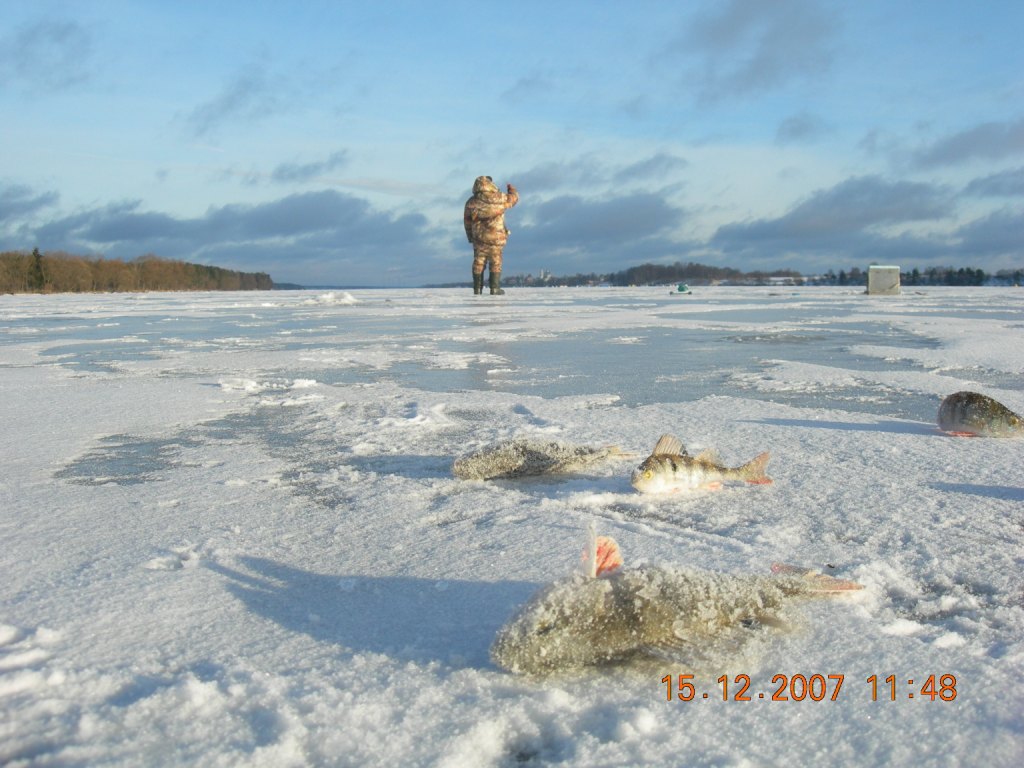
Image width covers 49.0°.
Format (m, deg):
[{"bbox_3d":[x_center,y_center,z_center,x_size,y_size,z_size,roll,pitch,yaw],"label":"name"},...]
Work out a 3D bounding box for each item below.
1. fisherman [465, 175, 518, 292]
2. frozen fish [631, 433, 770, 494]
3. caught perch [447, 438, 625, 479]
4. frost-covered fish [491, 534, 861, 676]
[{"bbox_3d":[-0.308,-2.233,16.900,0.680,1.790,0.500,3,6,33],"label":"fisherman"},{"bbox_3d":[0.132,0.054,0.780,0.100,0.038,0.027,-1,5,-10],"label":"frozen fish"},{"bbox_3d":[0.026,0.053,0.867,0.163,0.027,0.042,-3,6,-32],"label":"caught perch"},{"bbox_3d":[0.073,0.082,0.453,0.186,0.038,0.048,-3,6,-30],"label":"frost-covered fish"}]

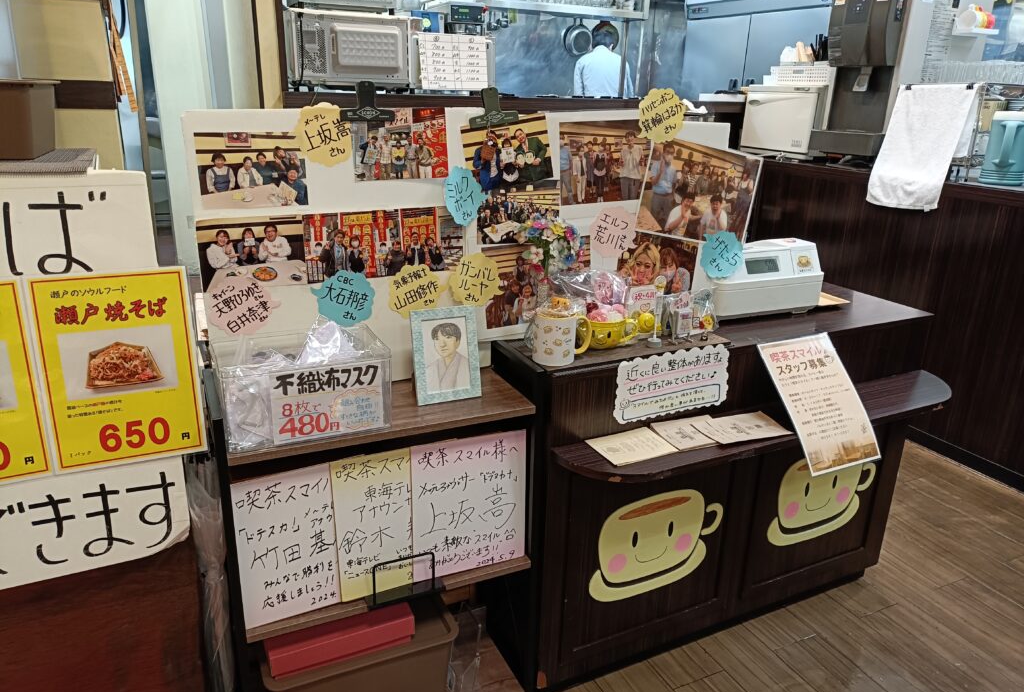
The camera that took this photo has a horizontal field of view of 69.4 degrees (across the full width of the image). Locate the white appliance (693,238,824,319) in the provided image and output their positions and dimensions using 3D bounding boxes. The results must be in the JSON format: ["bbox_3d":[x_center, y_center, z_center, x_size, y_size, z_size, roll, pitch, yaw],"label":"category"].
[{"bbox_3d":[0.576,-0.196,1.947,0.340,0.180,0.310,-7,19,-22],"label":"white appliance"}]

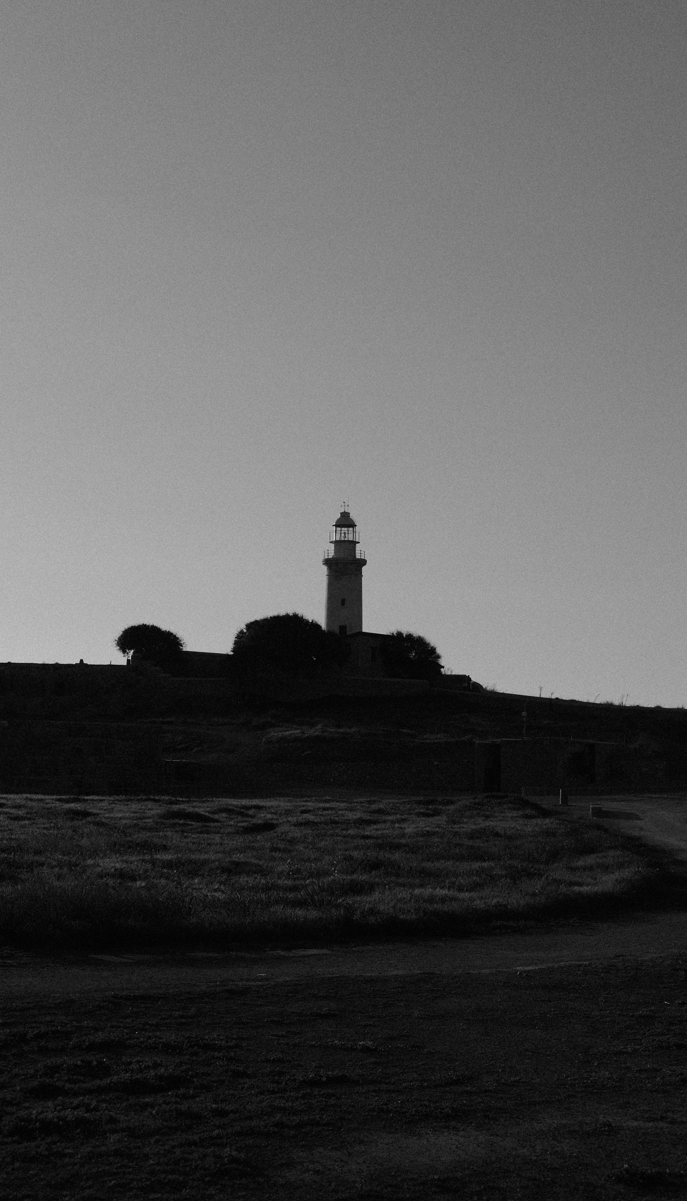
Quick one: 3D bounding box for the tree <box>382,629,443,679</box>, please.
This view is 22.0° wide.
[{"bbox_3d":[7.906,6.333,204.000,7.150,5.630,6.500,0,-5,0],"label":"tree"}]

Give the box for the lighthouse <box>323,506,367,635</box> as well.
[{"bbox_3d":[0.171,-1.369,215.000,5.250,20.420,5.250,0,-5,0],"label":"lighthouse"}]

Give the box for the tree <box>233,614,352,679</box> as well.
[{"bbox_3d":[-6.143,5.171,203.000,13.580,7.650,11.000,0,-5,0],"label":"tree"}]

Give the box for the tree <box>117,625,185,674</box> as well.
[{"bbox_3d":[-22.365,5.576,204.000,8.120,5.630,7.000,0,-5,0],"label":"tree"}]

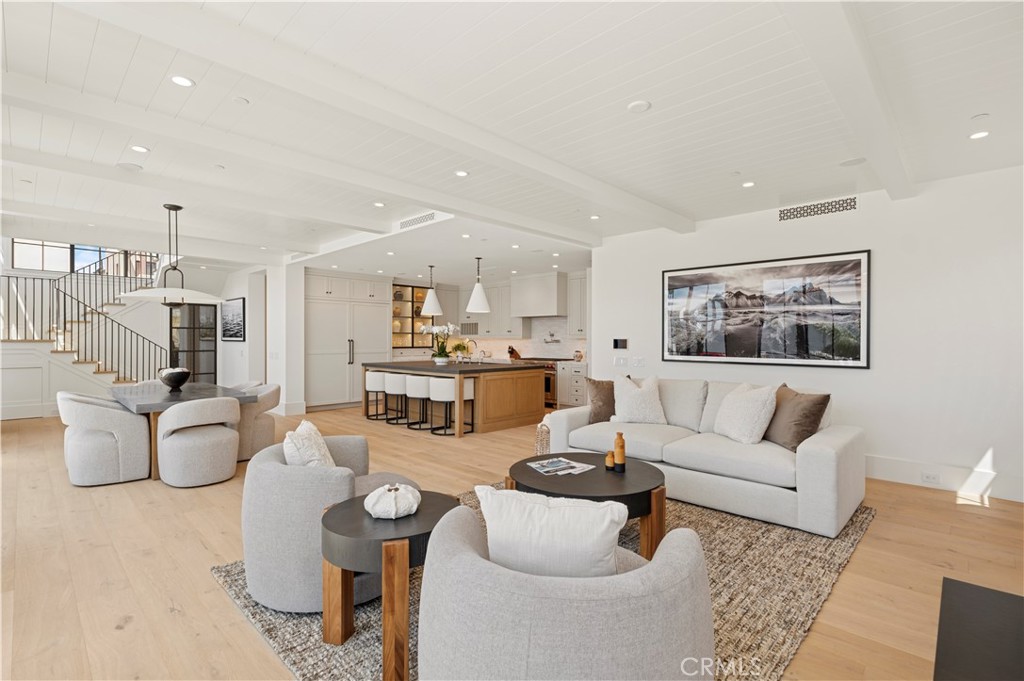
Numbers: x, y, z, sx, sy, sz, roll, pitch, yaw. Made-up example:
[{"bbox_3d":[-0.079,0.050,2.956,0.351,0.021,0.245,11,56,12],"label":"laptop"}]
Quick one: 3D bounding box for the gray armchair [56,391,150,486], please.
[{"bbox_3d":[-3.944,0.932,4.388,0.650,0.800,0.650,0,0,44],"label":"gray armchair"}]

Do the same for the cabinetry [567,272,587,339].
[{"bbox_3d":[1.435,-0.687,8.982,0.620,1.300,0.340,0,0,44],"label":"cabinetry"}]

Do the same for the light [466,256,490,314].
[{"bbox_3d":[-0.535,-0.885,7.354,0.395,0.880,0.395,0,0,0],"label":"light"}]

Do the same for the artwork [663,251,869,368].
[{"bbox_3d":[2.749,-0.310,5.201,2.140,1.170,0.045,0,0,44],"label":"artwork"}]

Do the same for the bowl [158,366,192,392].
[{"bbox_3d":[-3.793,0.449,5.143,0.360,0.260,0.360,0,0,44],"label":"bowl"}]

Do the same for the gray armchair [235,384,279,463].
[{"bbox_3d":[-3.051,0.935,5.337,0.630,0.800,0.650,0,0,44],"label":"gray armchair"}]

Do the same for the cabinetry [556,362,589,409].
[{"bbox_3d":[1.346,0.870,8.841,0.710,0.930,0.620,0,0,44],"label":"cabinetry"}]

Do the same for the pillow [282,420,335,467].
[{"bbox_3d":[-1.140,0.695,2.640,0.180,0.430,0.440,-22,5,-12],"label":"pillow"}]

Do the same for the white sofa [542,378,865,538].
[{"bbox_3d":[1.658,0.878,4.308,2.500,0.930,1.060,0,0,44],"label":"white sofa"}]

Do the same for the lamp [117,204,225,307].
[{"bbox_3d":[-3.817,-0.940,5.120,0.970,1.130,0.970,0,0,44],"label":"lamp"}]

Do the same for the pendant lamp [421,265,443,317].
[{"bbox_3d":[-1.457,-0.909,8.270,0.400,0.910,0.400,0,0,0],"label":"pendant lamp"}]

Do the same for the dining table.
[{"bbox_3d":[-3.799,0.957,5.198,2.080,0.755,1.000,0,0,44],"label":"dining table"}]

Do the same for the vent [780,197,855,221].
[{"bbox_3d":[3.178,-1.371,4.758,0.680,0.130,0.025,0,0,44],"label":"vent"}]

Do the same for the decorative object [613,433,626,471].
[{"bbox_3d":[0.742,0.765,3.109,0.075,0.260,0.075,0,0,44],"label":"decorative object"}]

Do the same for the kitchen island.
[{"bbox_3d":[-1.044,0.888,7.840,2.680,0.930,1.860,0,0,44],"label":"kitchen island"}]

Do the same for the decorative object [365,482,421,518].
[{"bbox_3d":[-0.525,0.690,2.000,0.250,0.125,0.250,0,0,0],"label":"decorative object"}]

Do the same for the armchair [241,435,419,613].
[{"bbox_3d":[-0.997,0.970,2.626,0.920,0.700,0.820,0,0,-14],"label":"armchair"}]

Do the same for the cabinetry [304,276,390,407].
[{"bbox_3d":[-3.378,0.032,9.137,0.650,2.560,1.760,0,0,44],"label":"cabinetry"}]

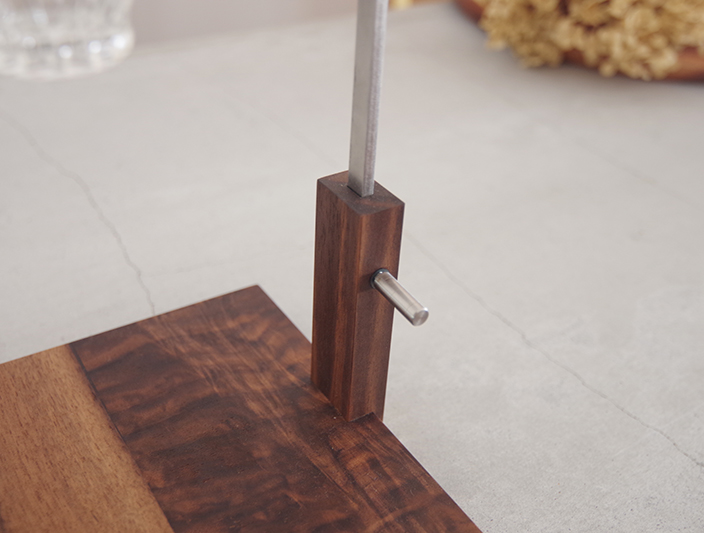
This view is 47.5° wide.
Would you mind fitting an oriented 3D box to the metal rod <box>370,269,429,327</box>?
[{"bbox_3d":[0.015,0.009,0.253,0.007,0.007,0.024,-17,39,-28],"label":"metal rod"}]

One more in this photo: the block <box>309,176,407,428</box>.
[{"bbox_3d":[0.000,0.017,0.281,0.016,0.098,0.026,-17,39,-28],"label":"block"}]

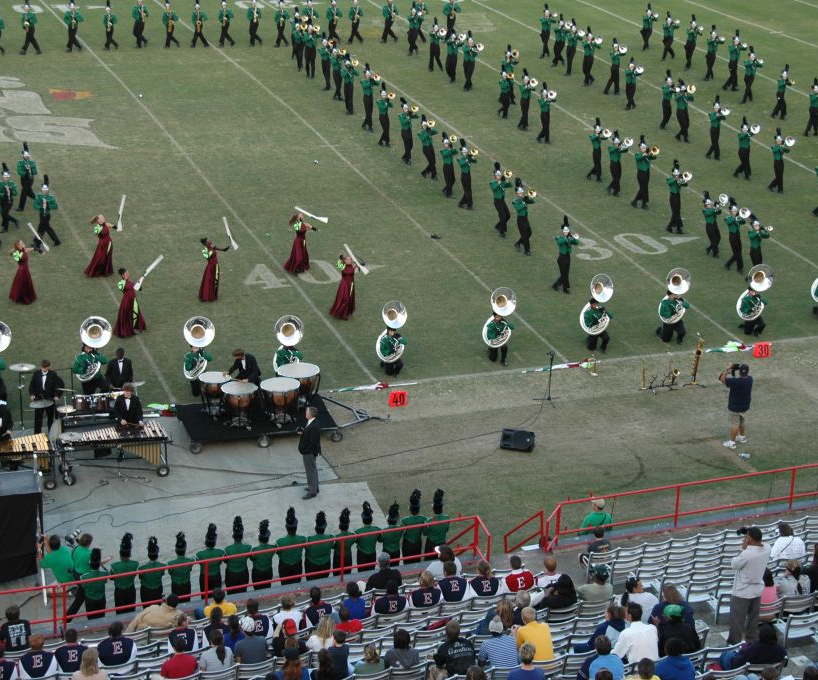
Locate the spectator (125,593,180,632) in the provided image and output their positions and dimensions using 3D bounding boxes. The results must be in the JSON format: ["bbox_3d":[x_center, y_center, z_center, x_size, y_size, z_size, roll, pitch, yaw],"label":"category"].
[{"bbox_3d":[-3.770,4.191,27.749,0.720,1.200,0.780,-8,23,-23],"label":"spectator"}]

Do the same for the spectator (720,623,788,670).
[{"bbox_3d":[4.335,3.994,23.657,0.600,1.250,0.800,-14,26,-35],"label":"spectator"}]

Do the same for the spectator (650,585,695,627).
[{"bbox_3d":[3.431,3.904,25.261,0.560,1.280,0.750,-8,23,-25],"label":"spectator"}]

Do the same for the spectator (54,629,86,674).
[{"bbox_3d":[-4.727,4.595,26.404,0.500,1.280,0.750,-6,22,-20],"label":"spectator"}]

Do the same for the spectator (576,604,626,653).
[{"bbox_3d":[2.512,4.020,24.652,0.760,1.270,0.520,10,22,20],"label":"spectator"}]

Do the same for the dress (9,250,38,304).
[{"bbox_3d":[-9.306,-1.589,45.153,0.611,1.318,0.659,13,23,26],"label":"dress"}]

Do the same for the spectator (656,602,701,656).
[{"bbox_3d":[3.219,3.903,24.125,0.540,1.350,0.760,-7,23,-22],"label":"spectator"}]

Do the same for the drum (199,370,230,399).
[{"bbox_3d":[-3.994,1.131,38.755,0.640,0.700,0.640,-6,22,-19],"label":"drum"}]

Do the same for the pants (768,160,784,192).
[{"bbox_3d":[10.966,-4.888,55.736,0.500,0.985,0.360,20,27,39],"label":"pants"}]

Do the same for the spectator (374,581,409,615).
[{"bbox_3d":[-0.331,3.965,27.429,0.520,1.179,0.750,-8,23,-23],"label":"spectator"}]

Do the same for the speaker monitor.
[{"bbox_3d":[2.261,2.009,38.559,0.700,0.420,0.440,6,21,11],"label":"speaker monitor"}]

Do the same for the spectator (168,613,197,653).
[{"bbox_3d":[-3.198,4.279,26.312,0.500,1.214,0.750,-8,23,-23],"label":"spectator"}]

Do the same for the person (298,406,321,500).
[{"bbox_3d":[-1.886,2.133,36.159,0.460,1.840,0.520,-2,21,-10],"label":"person"}]

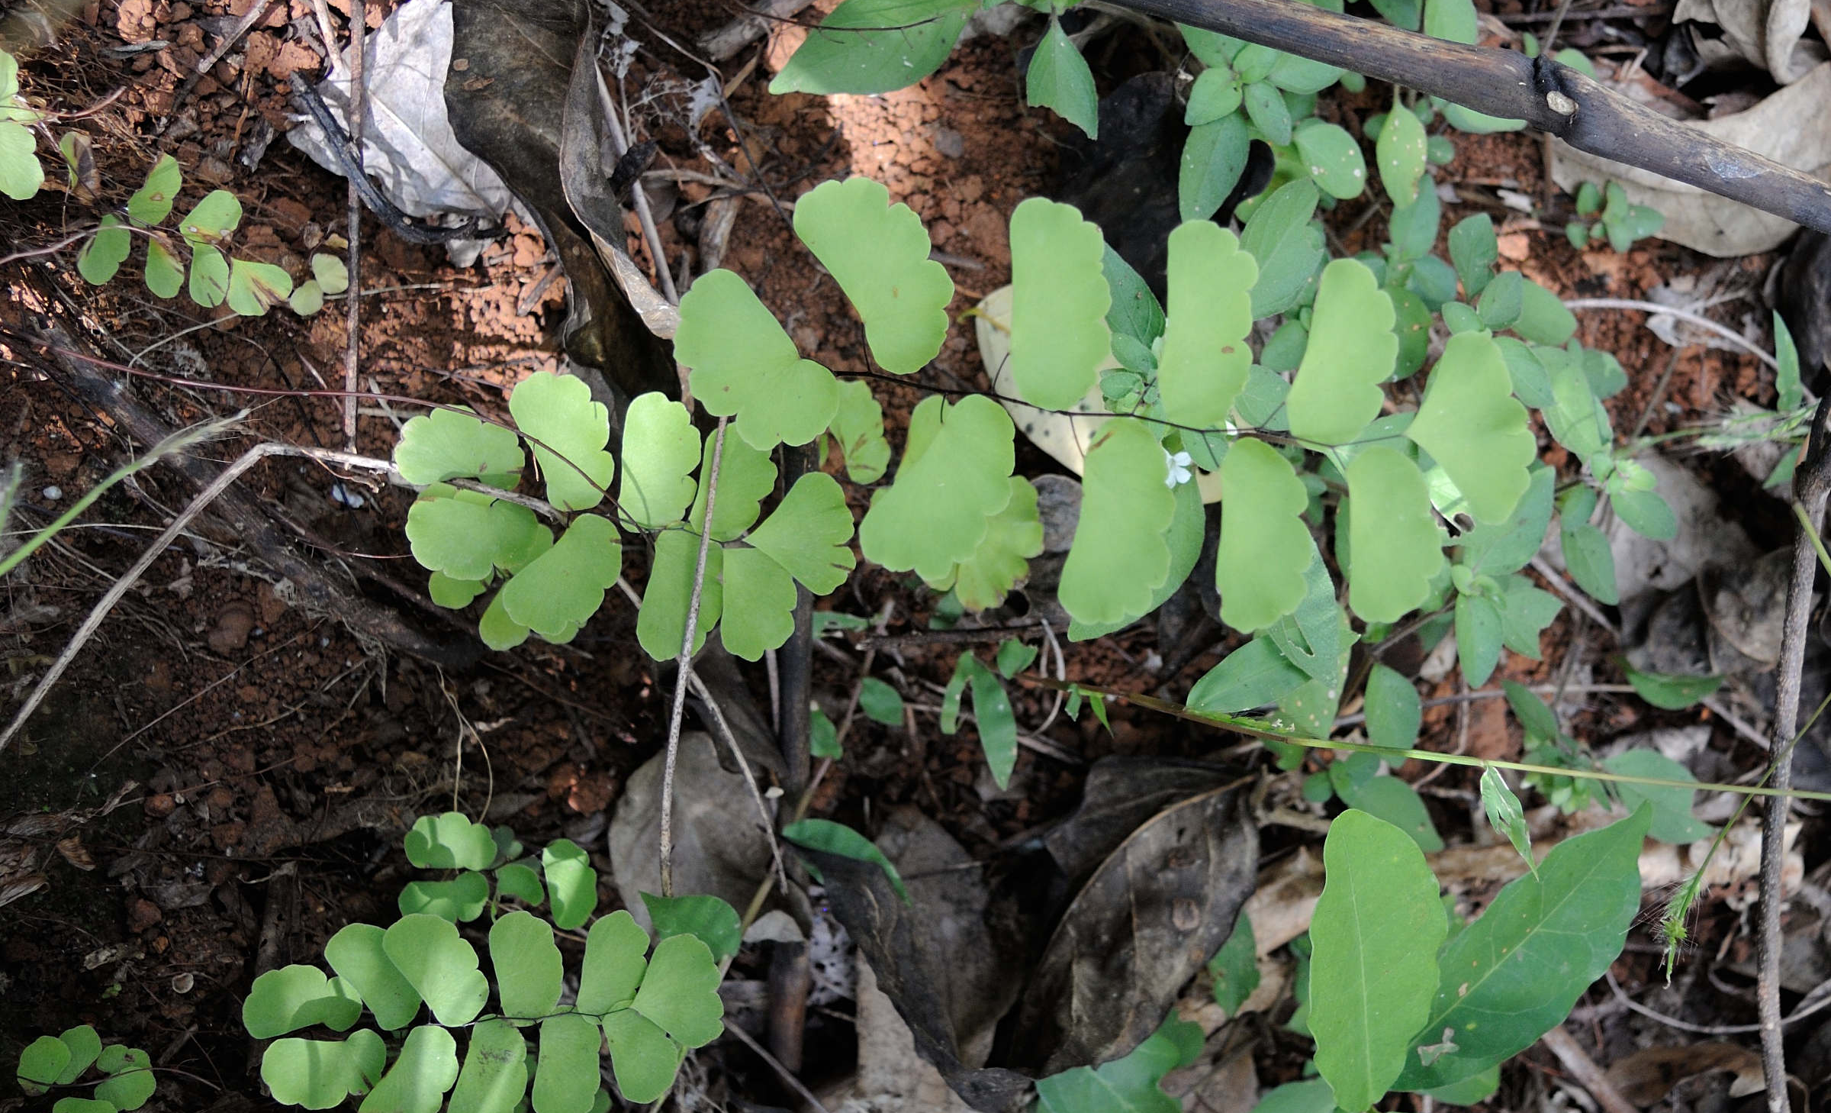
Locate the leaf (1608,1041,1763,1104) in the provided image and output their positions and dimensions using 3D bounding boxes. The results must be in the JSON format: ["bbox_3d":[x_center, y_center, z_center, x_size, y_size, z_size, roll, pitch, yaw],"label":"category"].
[{"bbox_3d":[0.238,0.157,0.450,0.056,0.020,0.017,-3,81,-1],"label":"leaf"}]

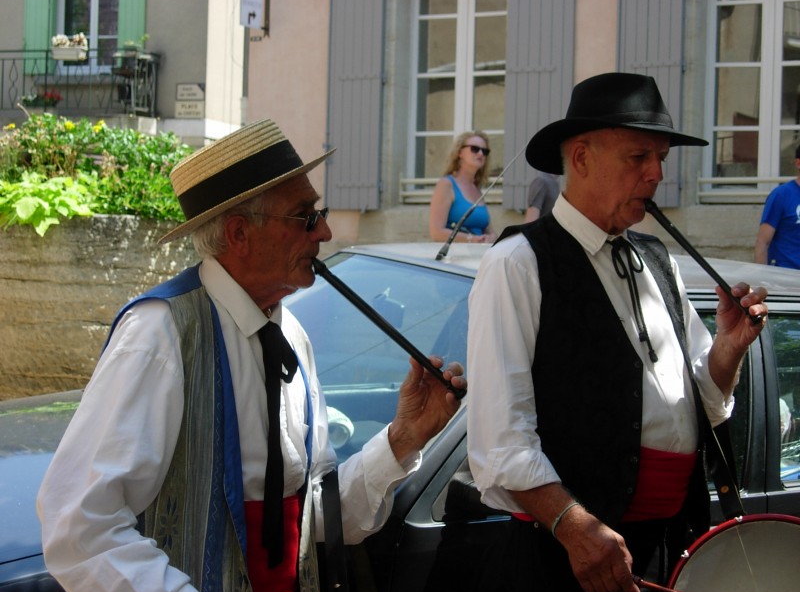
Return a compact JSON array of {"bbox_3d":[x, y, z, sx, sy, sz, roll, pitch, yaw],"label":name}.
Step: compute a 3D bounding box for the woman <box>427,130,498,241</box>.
[{"bbox_3d":[0.358,-0.156,11.397,0.340,1.680,0.470,1,0,42],"label":"woman"}]

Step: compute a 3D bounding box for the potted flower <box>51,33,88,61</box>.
[{"bbox_3d":[-4.918,-3.713,28.200,0.500,0.410,0.250,1,0,17],"label":"potted flower"}]

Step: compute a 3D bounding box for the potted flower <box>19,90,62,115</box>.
[{"bbox_3d":[-5.444,-2.930,28.700,0.620,0.360,0.270,1,0,17],"label":"potted flower"}]

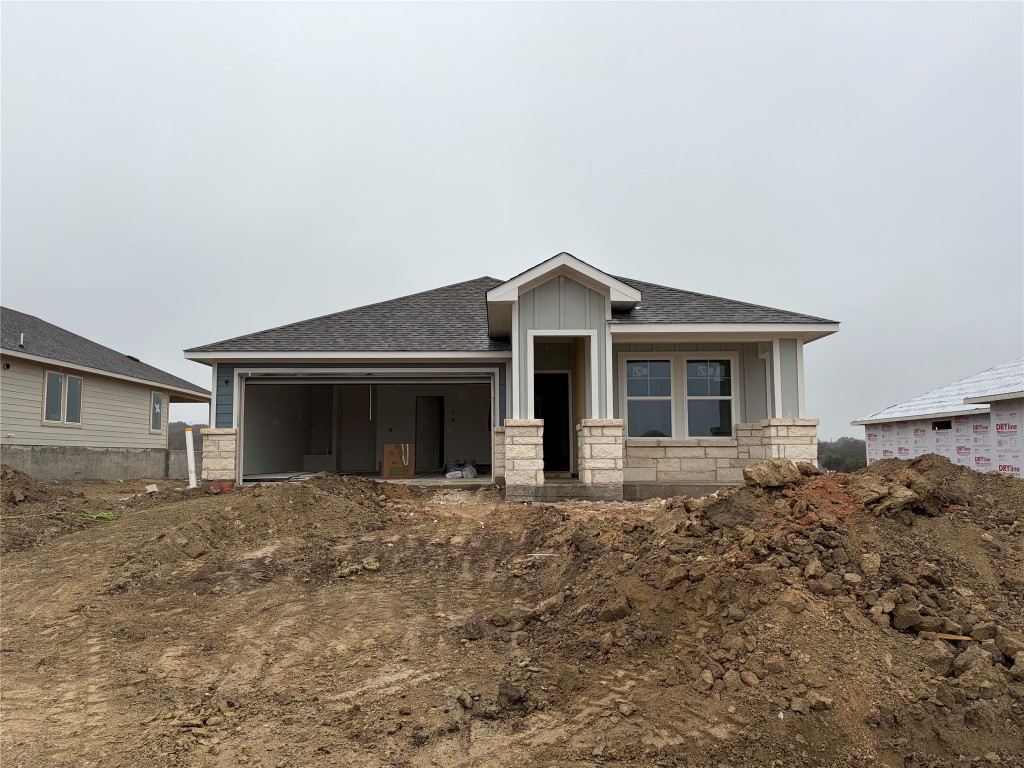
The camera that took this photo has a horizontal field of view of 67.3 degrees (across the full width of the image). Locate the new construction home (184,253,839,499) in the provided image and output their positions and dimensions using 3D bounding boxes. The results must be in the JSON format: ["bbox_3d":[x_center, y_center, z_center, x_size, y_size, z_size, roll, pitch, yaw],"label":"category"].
[{"bbox_3d":[-0.700,-0.173,19.995,10.900,5.300,17.800,0,-5,0],"label":"new construction home"}]

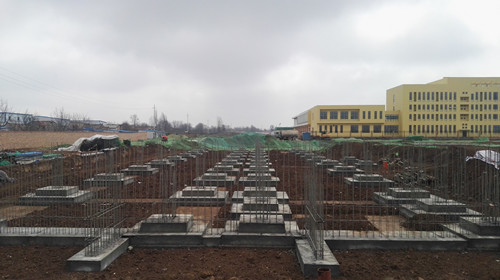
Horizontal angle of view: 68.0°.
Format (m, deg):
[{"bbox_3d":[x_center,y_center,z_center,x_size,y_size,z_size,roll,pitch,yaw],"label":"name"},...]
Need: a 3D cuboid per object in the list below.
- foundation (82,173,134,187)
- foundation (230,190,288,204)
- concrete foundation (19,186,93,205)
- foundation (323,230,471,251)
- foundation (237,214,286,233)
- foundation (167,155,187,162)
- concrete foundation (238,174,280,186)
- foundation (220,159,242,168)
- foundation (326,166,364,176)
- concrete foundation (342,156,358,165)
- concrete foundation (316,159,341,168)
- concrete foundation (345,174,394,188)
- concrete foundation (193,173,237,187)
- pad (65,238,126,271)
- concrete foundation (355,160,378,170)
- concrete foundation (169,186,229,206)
[{"bbox_3d":[-9.077,2.513,23.927,2.506,0.613,2.153,0,1,1],"label":"foundation"},{"bbox_3d":[0.473,2.739,17.603,2.555,0.312,2.090,0,1,1],"label":"foundation"},{"bbox_3d":[-9.191,2.594,17.715,2.491,0.609,1.997,0,1,1],"label":"concrete foundation"},{"bbox_3d":[3.805,2.755,10.228,3.828,0.229,0.968,0,1,1],"label":"foundation"},{"bbox_3d":[0.334,2.413,10.708,1.286,0.265,1.039,0,1,1],"label":"foundation"},{"bbox_3d":[-8.139,2.145,40.256,2.365,0.562,1.787,0,1,1],"label":"foundation"},{"bbox_3d":[0.594,2.515,23.751,2.467,0.603,2.184,0,1,1],"label":"concrete foundation"},{"bbox_3d":[-1.805,2.244,34.232,2.365,0.562,1.787,0,1,1],"label":"foundation"},{"bbox_3d":[7.232,2.350,28.075,2.365,0.562,1.787,0,1,1],"label":"foundation"},{"bbox_3d":[11.313,2.286,42.320,1.778,0.577,1.716,0,1,1],"label":"concrete foundation"},{"bbox_3d":[7.362,2.264,34.033,2.365,0.562,1.787,0,1,1],"label":"concrete foundation"},{"bbox_3d":[7.105,2.435,22.215,2.365,0.562,1.787,0,1,1],"label":"concrete foundation"},{"bbox_3d":[-2.246,2.516,23.801,2.542,0.603,2.184,0,1,1],"label":"concrete foundation"},{"bbox_3d":[-3.623,2.758,9.014,0.729,0.232,1.734,0,1,1],"label":"pad"},{"bbox_3d":[11.205,2.358,36.074,1.903,0.593,1.810,0,1,1],"label":"concrete foundation"},{"bbox_3d":[-2.189,2.499,16.569,2.365,0.562,1.787,0,1,1],"label":"concrete foundation"}]

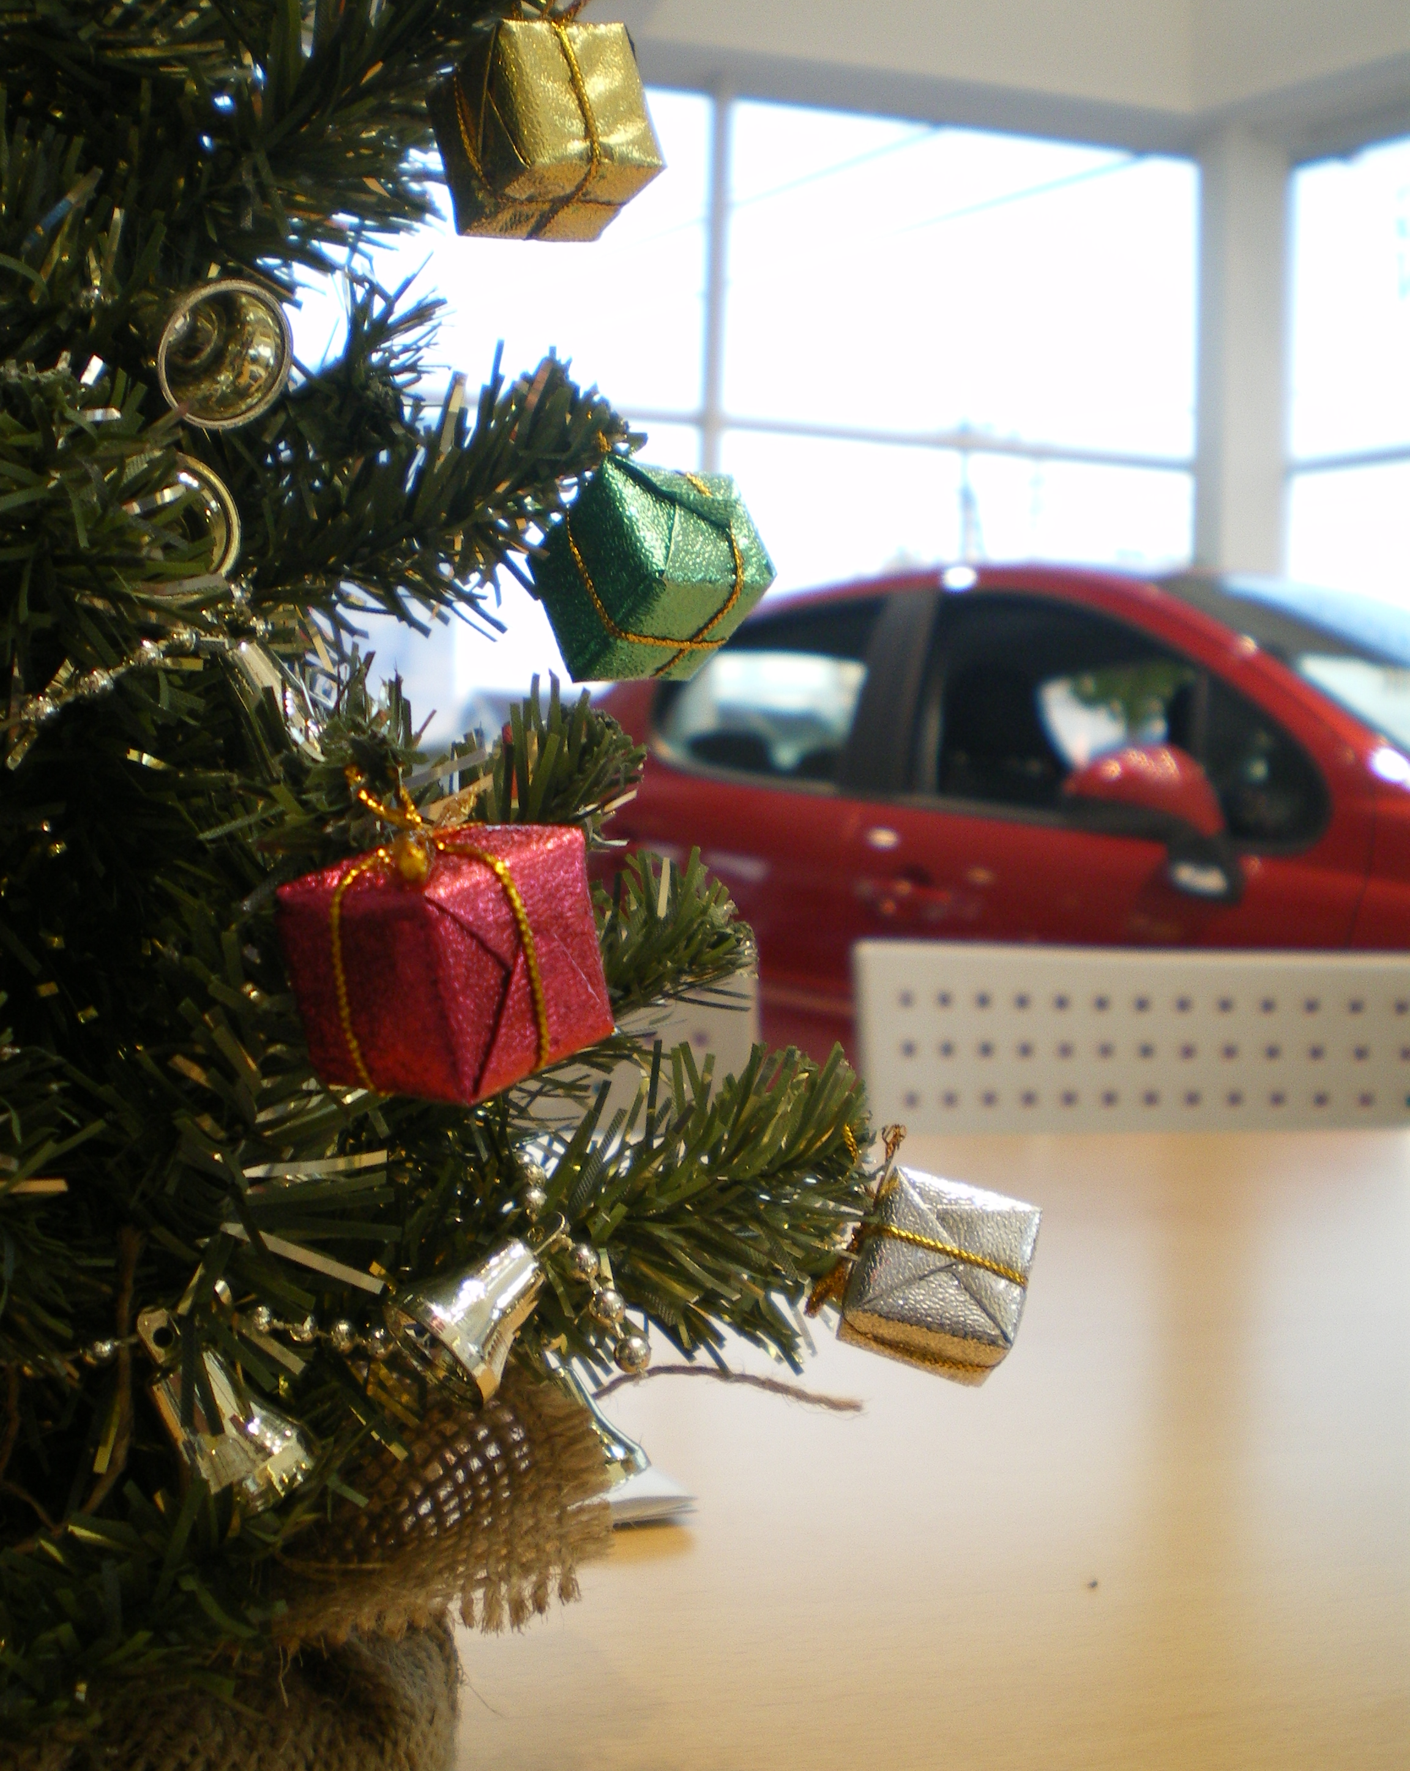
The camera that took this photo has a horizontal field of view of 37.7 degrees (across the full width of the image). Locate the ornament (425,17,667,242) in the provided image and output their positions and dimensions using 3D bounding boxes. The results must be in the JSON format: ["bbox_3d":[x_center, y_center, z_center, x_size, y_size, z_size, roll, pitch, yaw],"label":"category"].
[{"bbox_3d":[-0.026,-0.125,0.343,0.026,0.025,0.025,-11,-4,-33],"label":"ornament"}]

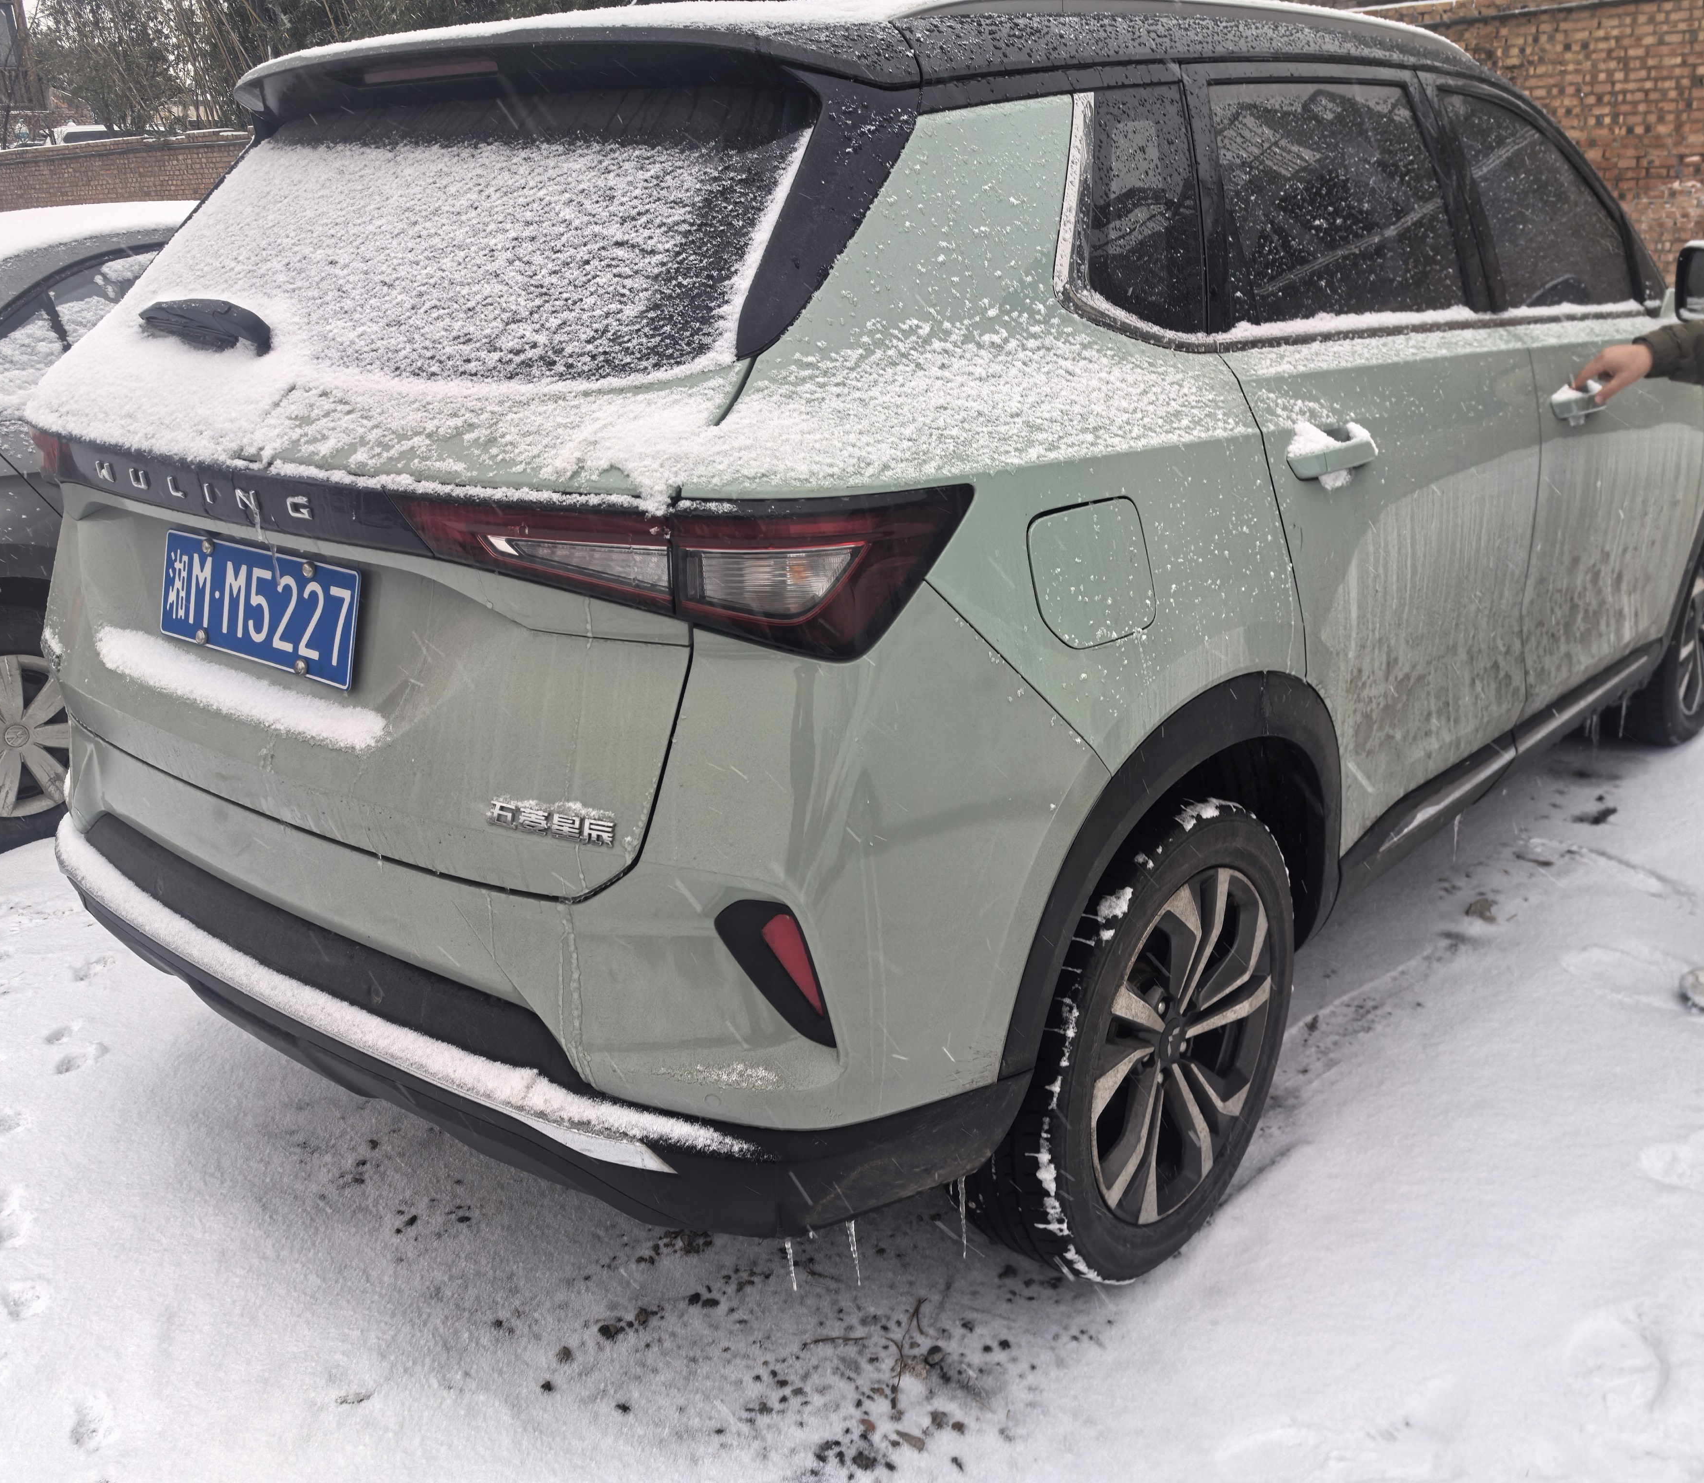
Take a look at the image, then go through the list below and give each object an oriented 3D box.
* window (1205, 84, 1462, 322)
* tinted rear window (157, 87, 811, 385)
[{"bbox_3d":[0.675,-0.749,2.133,0.040,0.335,0.770,-12,7,44],"label":"window"},{"bbox_3d":[-0.553,-0.631,1.930,1.280,0.410,0.075,15,-17,38],"label":"tinted rear window"}]

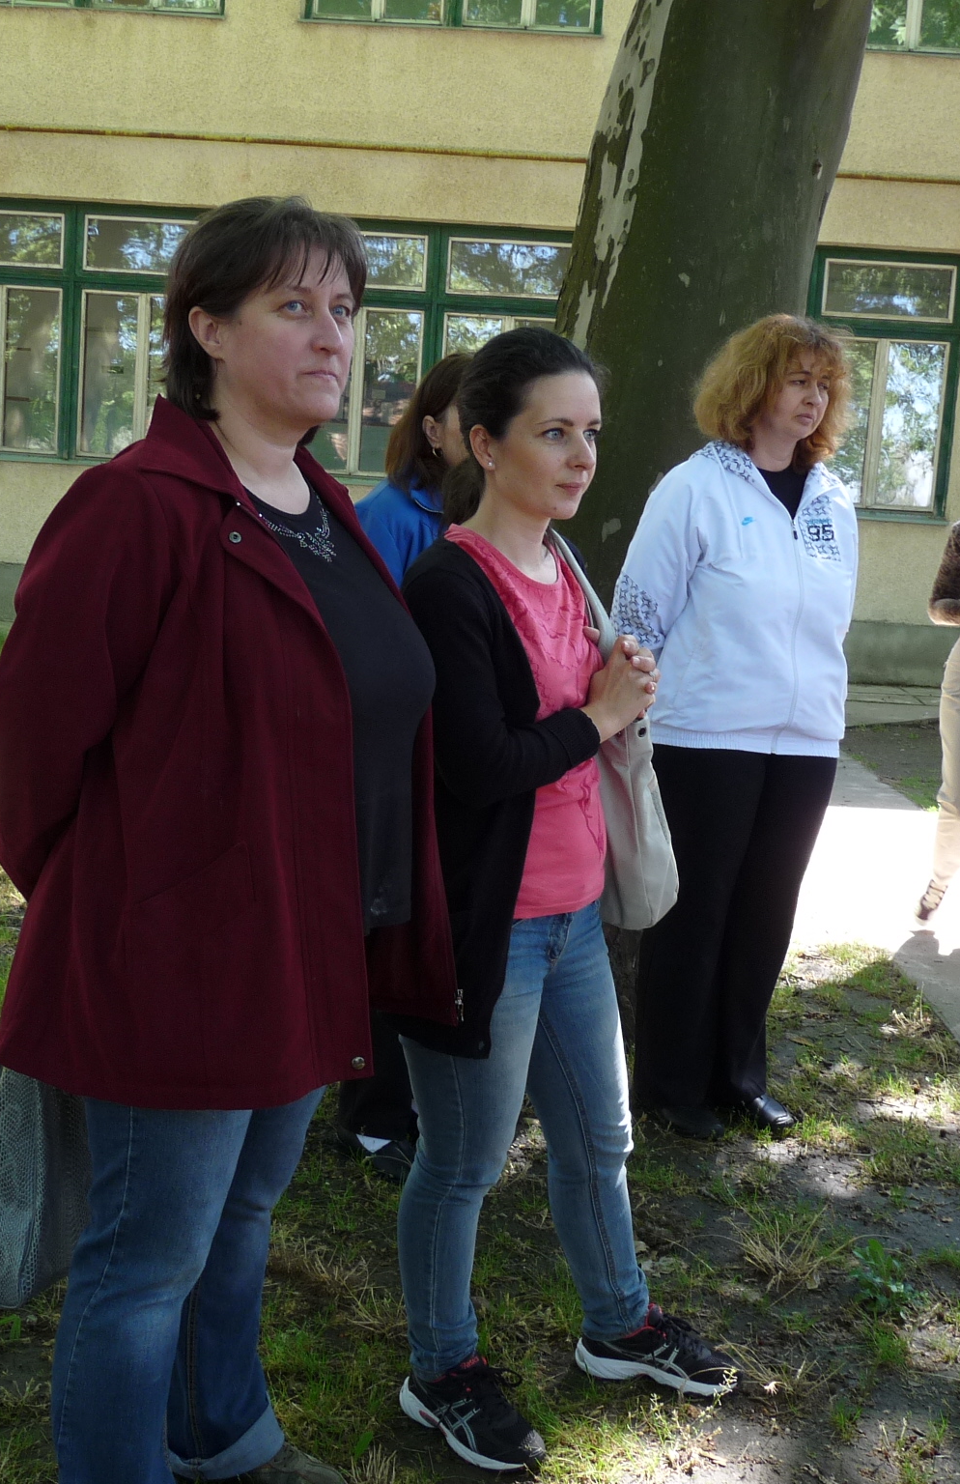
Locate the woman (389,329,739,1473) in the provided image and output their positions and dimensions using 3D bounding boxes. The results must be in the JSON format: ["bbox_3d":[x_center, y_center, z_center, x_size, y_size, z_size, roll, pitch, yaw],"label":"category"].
[{"bbox_3d":[0.164,0.221,2.429,0.450,1.620,0.480,8,8,35],"label":"woman"}]

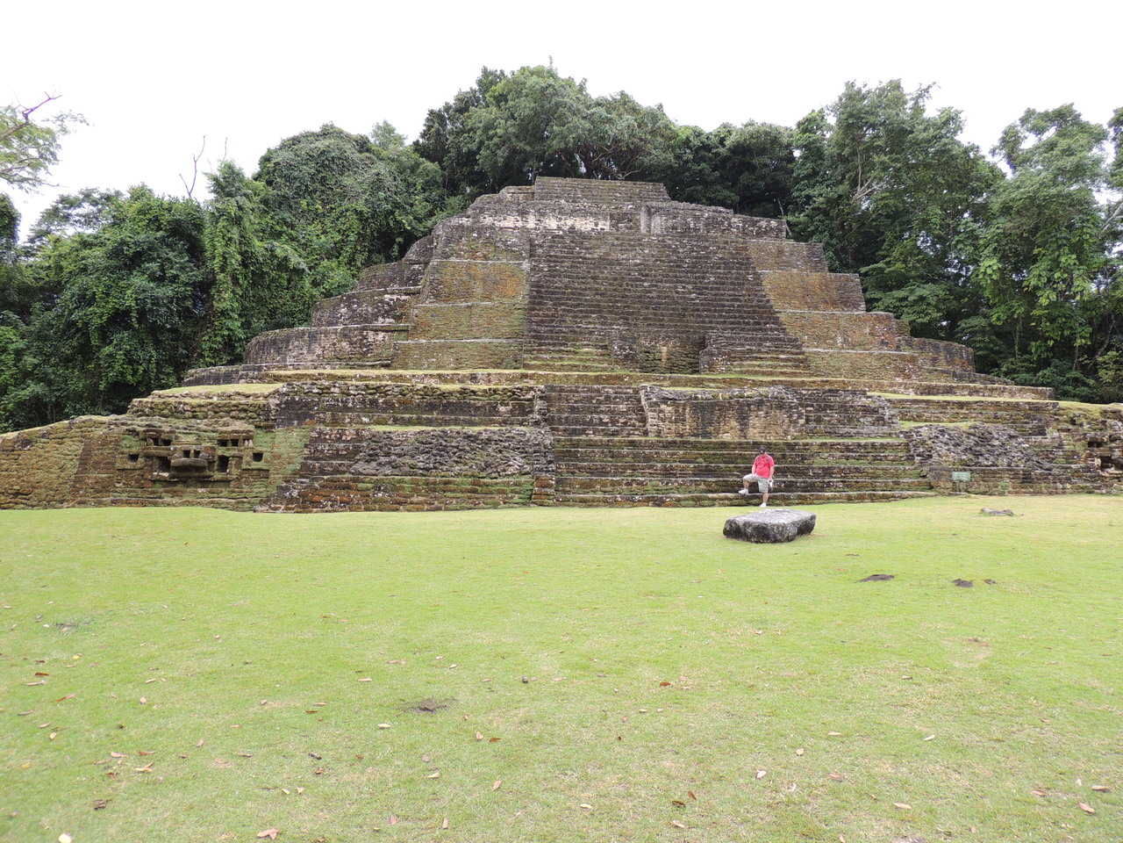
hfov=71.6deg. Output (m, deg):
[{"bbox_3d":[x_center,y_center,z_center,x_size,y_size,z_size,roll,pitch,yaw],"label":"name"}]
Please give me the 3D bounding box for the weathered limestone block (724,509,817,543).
[{"bbox_3d":[4.290,2.109,15.687,1.178,0.394,2.102,-1,-2,34],"label":"weathered limestone block"}]

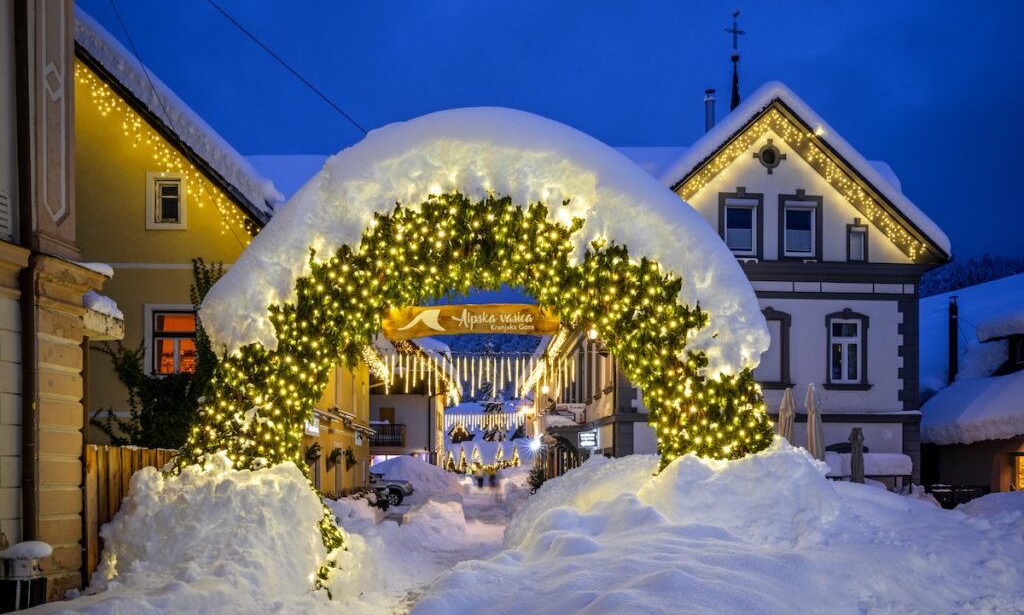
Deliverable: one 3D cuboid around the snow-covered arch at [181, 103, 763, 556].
[{"bbox_3d":[-0.448,0.468,11.400,7.600,6.000,1.700,0,-6,-3],"label":"snow-covered arch"}]

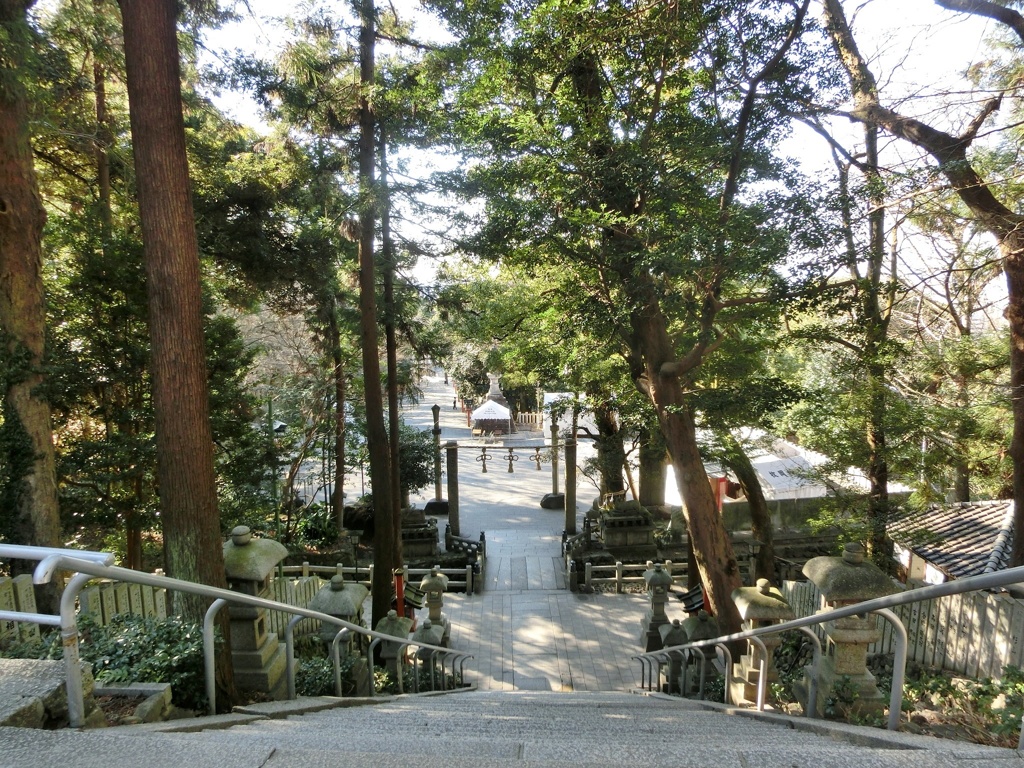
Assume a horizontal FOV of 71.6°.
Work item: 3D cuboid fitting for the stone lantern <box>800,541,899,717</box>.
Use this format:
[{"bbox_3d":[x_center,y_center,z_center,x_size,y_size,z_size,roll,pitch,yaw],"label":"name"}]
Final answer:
[{"bbox_3d":[2.796,1.988,5.906,0.610,1.400,0.610,1,8,4],"label":"stone lantern"}]

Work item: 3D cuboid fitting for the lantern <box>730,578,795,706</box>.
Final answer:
[{"bbox_3d":[2.950,2.994,8.431,0.600,1.440,0.600,1,8,4],"label":"lantern"}]

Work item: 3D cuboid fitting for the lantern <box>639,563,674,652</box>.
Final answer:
[{"bbox_3d":[3.690,5.598,18.017,0.650,2.220,0.650,0,8,0],"label":"lantern"}]

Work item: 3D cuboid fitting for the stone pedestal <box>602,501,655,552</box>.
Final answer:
[{"bbox_3d":[4.070,4.922,24.972,1.780,1.710,1.300,0,8,0],"label":"stone pedestal"}]

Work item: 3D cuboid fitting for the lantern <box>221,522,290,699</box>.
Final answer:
[{"bbox_3d":[-2.229,1.859,5.951,0.570,1.383,0.570,1,8,4],"label":"lantern"}]

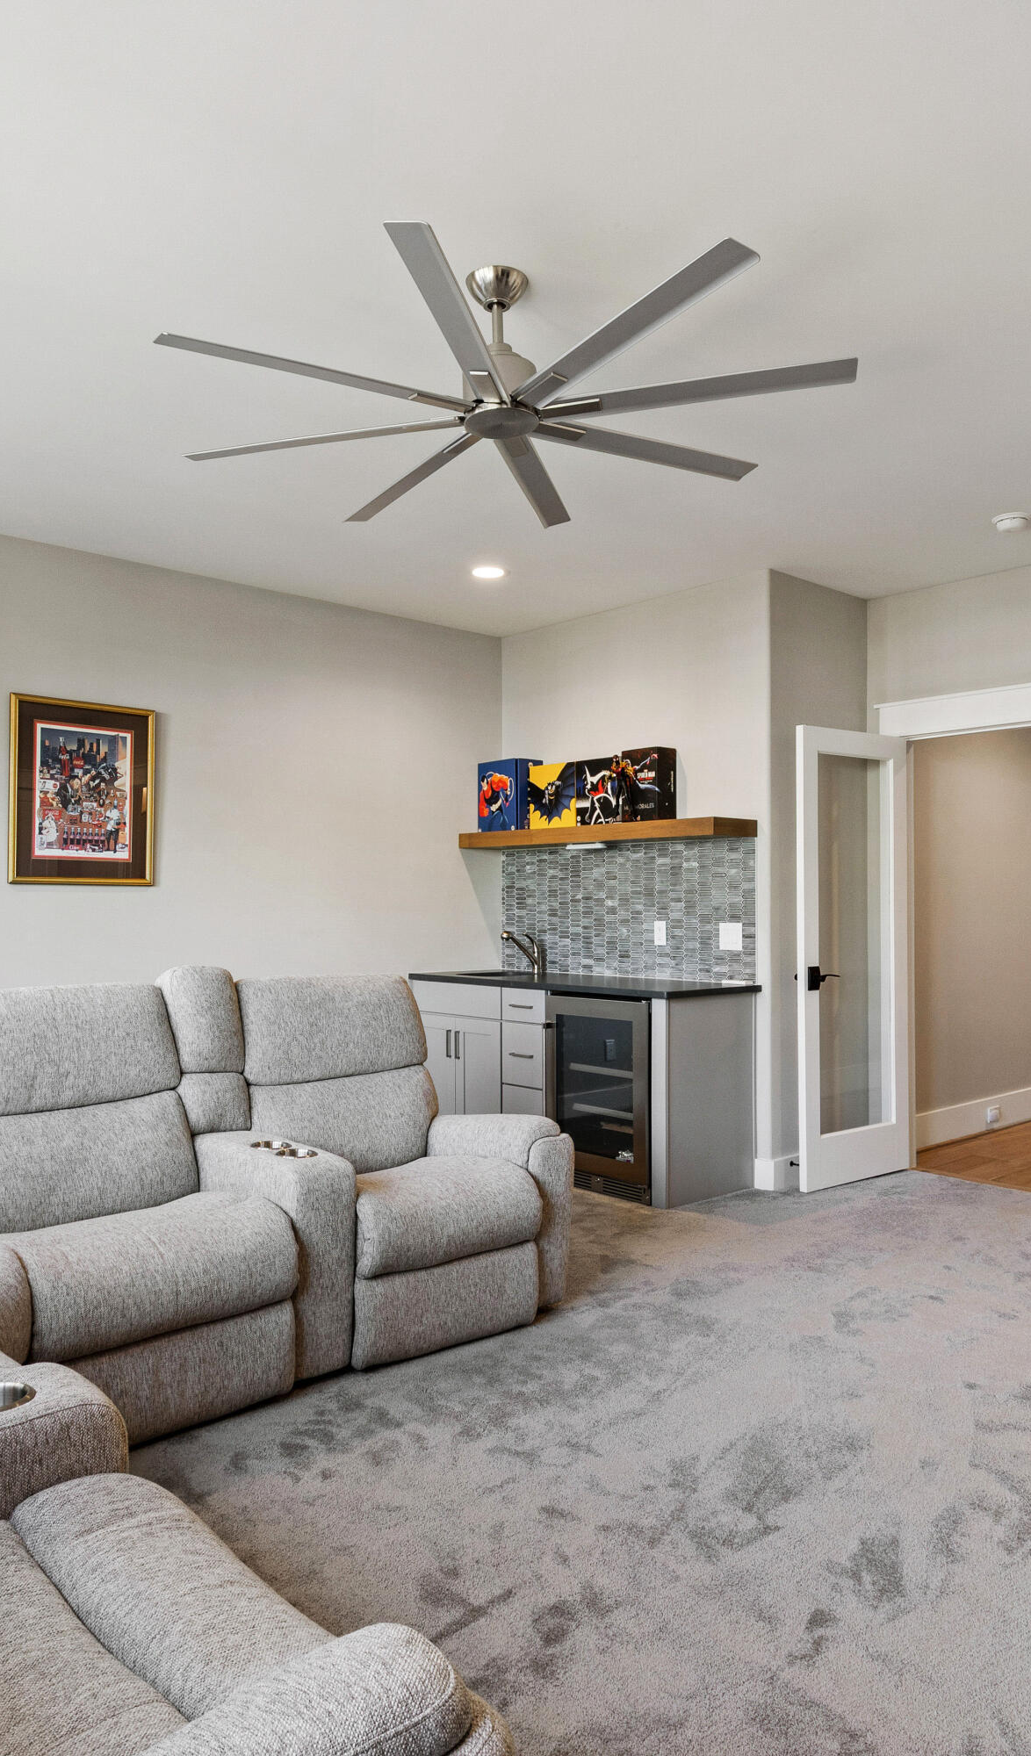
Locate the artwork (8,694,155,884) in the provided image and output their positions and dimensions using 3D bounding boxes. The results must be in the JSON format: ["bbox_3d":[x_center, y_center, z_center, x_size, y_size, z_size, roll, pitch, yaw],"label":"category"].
[{"bbox_3d":[-1.849,-0.363,4.749,0.630,0.790,0.035,0,0,-42],"label":"artwork"}]

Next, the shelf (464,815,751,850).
[{"bbox_3d":[0.395,-0.215,5.567,0.315,0.080,1.780,0,0,-42],"label":"shelf"}]

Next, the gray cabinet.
[{"bbox_3d":[-0.078,0.956,5.831,0.620,0.845,0.750,0,0,-42],"label":"gray cabinet"}]

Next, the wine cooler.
[{"bbox_3d":[0.575,0.949,5.056,0.590,0.850,0.605,0,0,-42],"label":"wine cooler"}]

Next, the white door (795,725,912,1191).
[{"bbox_3d":[1.543,0.349,4.986,0.755,2.030,0.045,0,0,-35],"label":"white door"}]

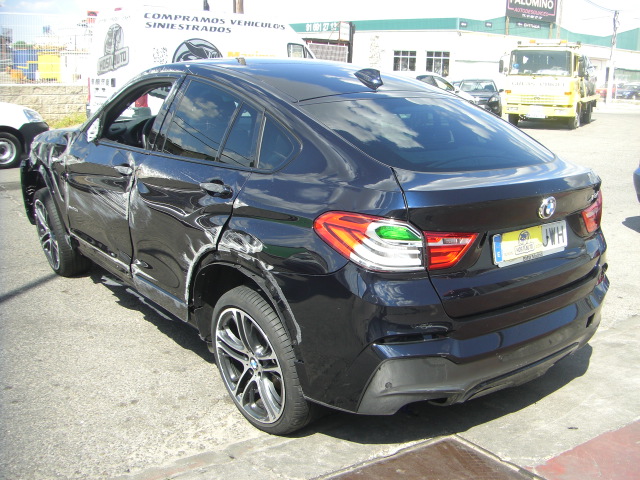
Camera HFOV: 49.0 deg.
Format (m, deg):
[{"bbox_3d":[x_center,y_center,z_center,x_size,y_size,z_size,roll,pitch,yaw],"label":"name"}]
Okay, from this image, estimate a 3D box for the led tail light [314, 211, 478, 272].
[{"bbox_3d":[0.289,-0.019,2.684,0.470,0.176,0.451,-10,19,-38],"label":"led tail light"}]

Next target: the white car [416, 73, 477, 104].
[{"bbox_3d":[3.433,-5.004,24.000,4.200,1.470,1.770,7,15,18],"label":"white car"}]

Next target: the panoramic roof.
[{"bbox_3d":[-0.058,-0.917,3.950,1.117,0.137,1.176,-10,24,-38],"label":"panoramic roof"}]

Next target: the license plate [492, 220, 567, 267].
[{"bbox_3d":[0.898,0.006,2.965,0.525,0.118,0.025,-10,7,-38],"label":"license plate"}]

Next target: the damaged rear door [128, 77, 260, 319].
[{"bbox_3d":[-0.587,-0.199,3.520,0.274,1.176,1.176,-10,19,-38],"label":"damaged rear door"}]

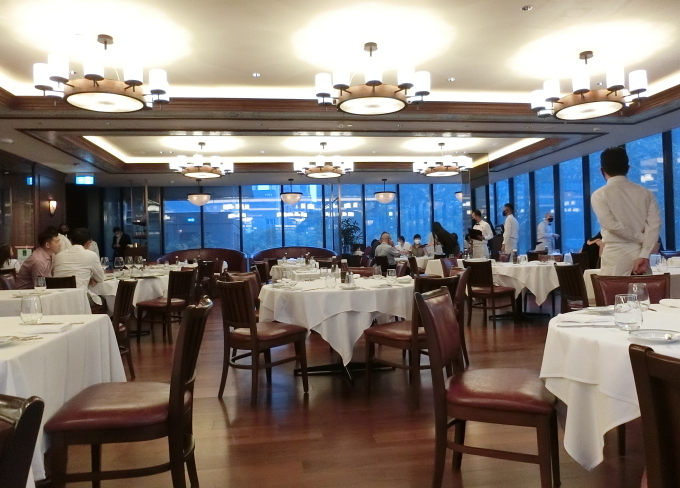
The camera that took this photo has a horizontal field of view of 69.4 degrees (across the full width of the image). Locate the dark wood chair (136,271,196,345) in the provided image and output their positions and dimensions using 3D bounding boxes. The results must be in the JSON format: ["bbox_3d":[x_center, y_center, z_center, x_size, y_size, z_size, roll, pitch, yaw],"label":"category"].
[{"bbox_3d":[-2.115,0.753,6.005,0.545,0.880,0.460,-2,-1,27],"label":"dark wood chair"}]

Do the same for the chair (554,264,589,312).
[{"bbox_3d":[2.501,0.631,4.858,0.550,0.880,0.460,-1,-1,-7],"label":"chair"}]

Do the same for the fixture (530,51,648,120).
[{"bbox_3d":[2.844,-1.857,5.647,1.210,0.665,1.210,-1,-1,0],"label":"fixture"}]

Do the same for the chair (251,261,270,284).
[{"bbox_3d":[-1.428,0.784,9.769,0.460,0.880,0.540,-2,-1,45],"label":"chair"}]

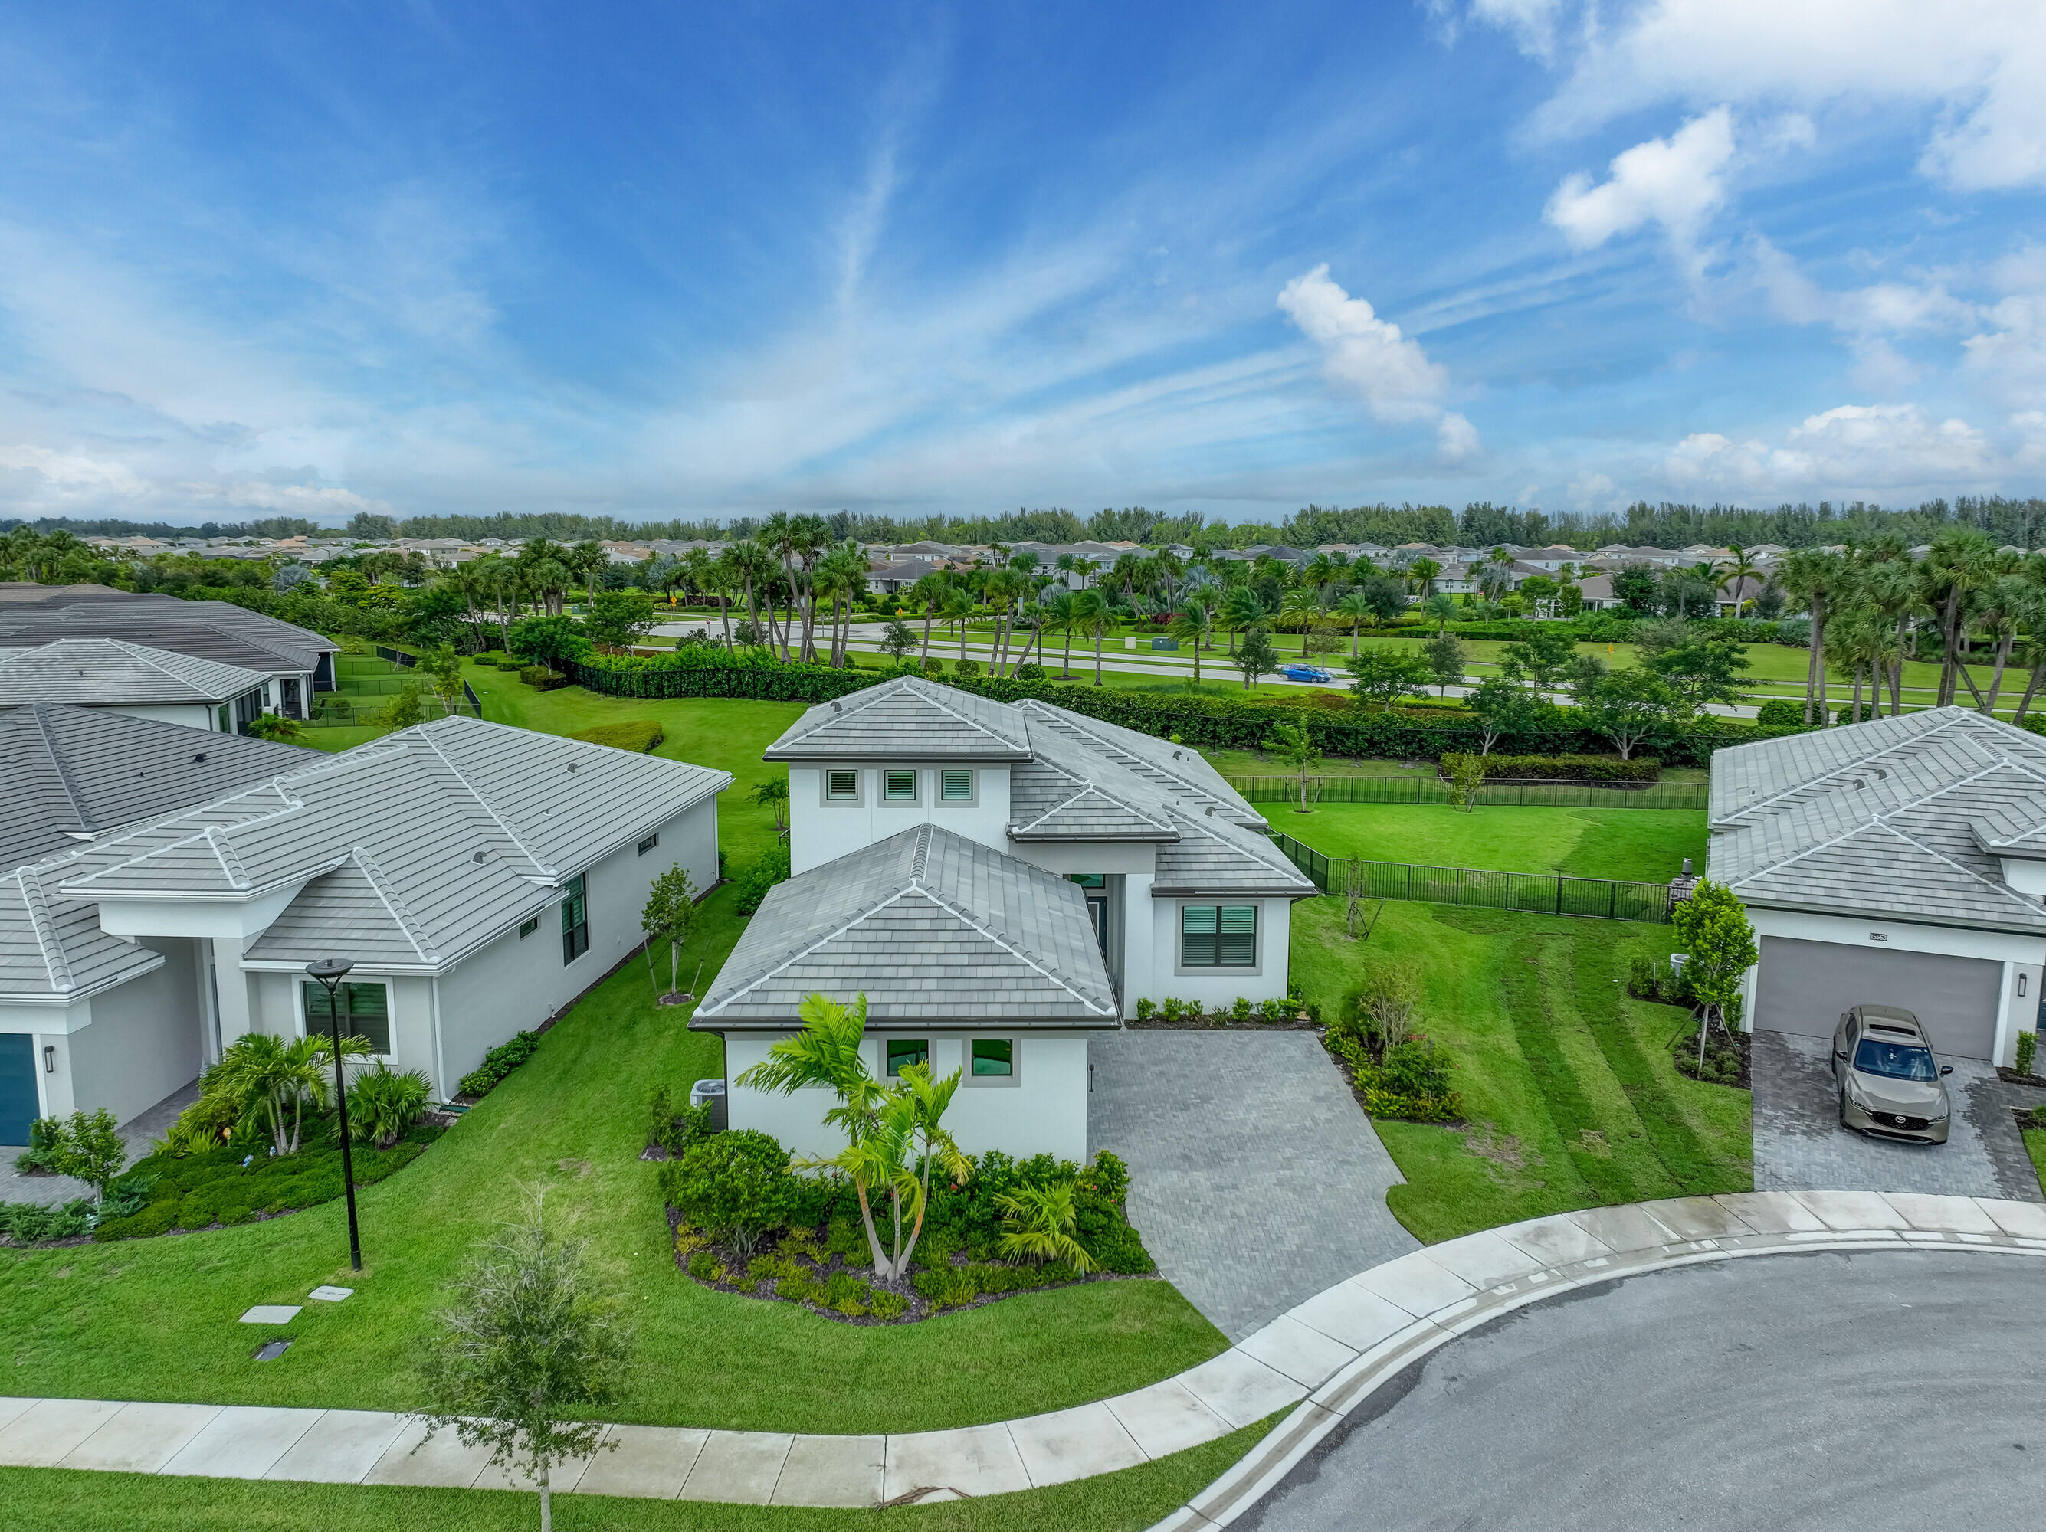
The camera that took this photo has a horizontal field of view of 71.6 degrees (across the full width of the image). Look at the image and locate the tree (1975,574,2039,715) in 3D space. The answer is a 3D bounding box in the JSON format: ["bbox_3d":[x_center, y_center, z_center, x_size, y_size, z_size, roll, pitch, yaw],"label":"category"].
[{"bbox_3d":[58.241,-6.491,84.086,3.800,10.060,3.800,0,10,0],"label":"tree"}]

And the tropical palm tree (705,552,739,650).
[{"bbox_3d":[-29.397,-15.810,138.780,3.280,10.200,3.400,0,10,0],"label":"tropical palm tree"}]

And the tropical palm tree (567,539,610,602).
[{"bbox_3d":[-48.656,-19.730,159.357,4.400,11.060,4.300,0,10,0],"label":"tropical palm tree"}]

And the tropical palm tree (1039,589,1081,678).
[{"bbox_3d":[3.157,-11.065,119.173,3.490,7.380,3.400,0,10,0],"label":"tropical palm tree"}]

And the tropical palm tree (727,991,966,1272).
[{"bbox_3d":[-2.861,6.248,23.627,3.800,4.800,3.300,0,10,0],"label":"tropical palm tree"}]

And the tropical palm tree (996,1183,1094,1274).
[{"bbox_3d":[0.394,7.681,23.943,1.700,1.400,1.600,0,9,0],"label":"tropical palm tree"}]

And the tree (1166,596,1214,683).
[{"bbox_3d":[13.399,-10.019,113.777,3.850,7.110,3.600,0,10,0],"label":"tree"}]

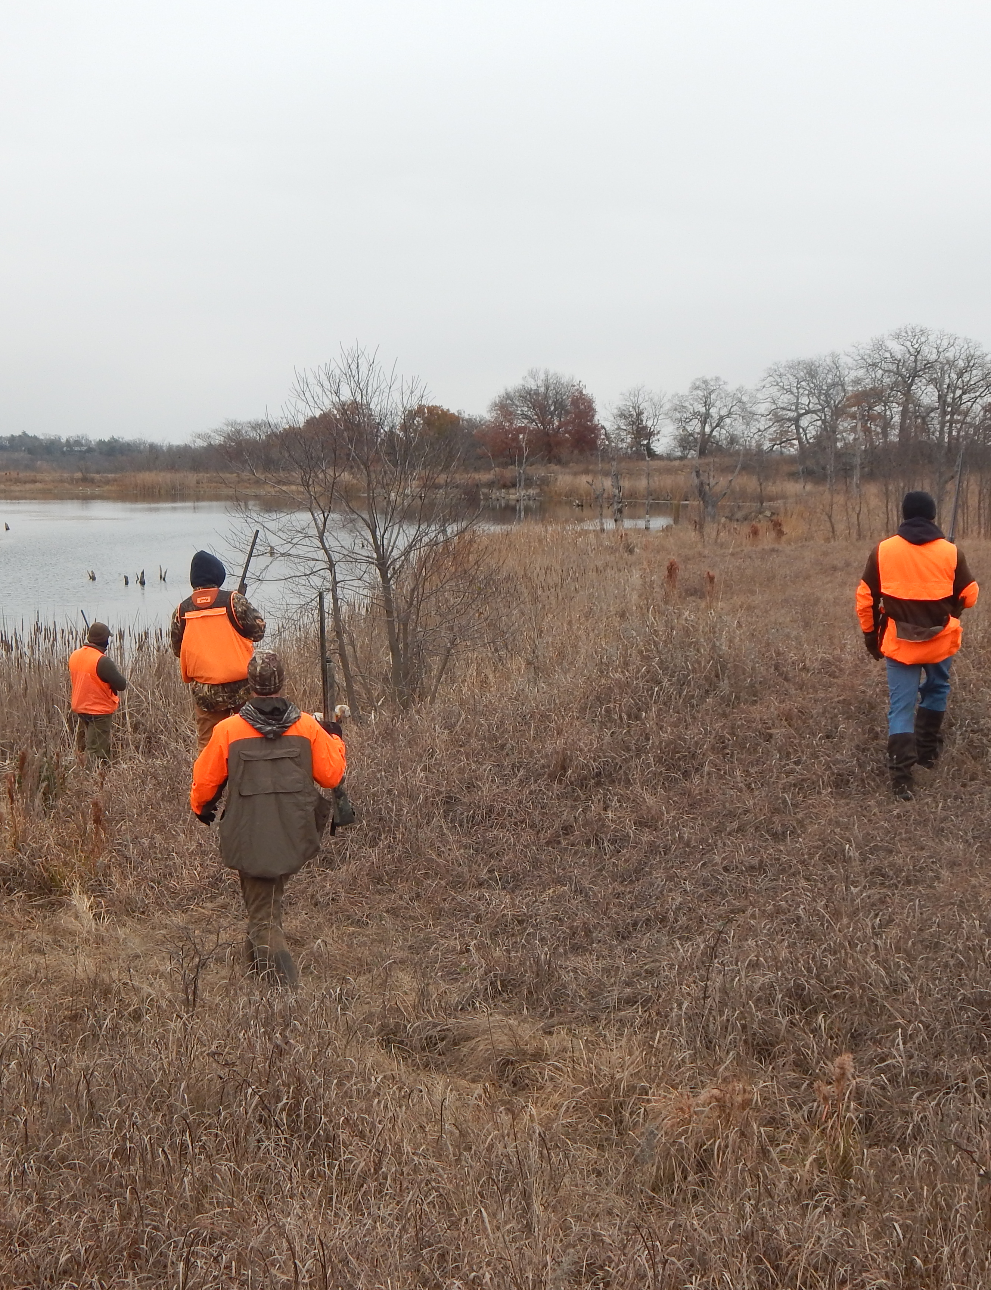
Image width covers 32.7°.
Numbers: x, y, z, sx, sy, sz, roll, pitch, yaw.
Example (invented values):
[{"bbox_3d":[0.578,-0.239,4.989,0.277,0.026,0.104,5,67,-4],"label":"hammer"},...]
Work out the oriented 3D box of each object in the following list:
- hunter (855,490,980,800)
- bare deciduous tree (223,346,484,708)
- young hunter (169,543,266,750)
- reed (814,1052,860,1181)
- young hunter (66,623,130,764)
[{"bbox_3d":[2.397,0.014,9.597,0.660,1.770,0.520,1,6,9],"label":"hunter"},{"bbox_3d":[-1.461,-1.090,17.411,2.600,3.850,2.400,0,6,0],"label":"bare deciduous tree"},{"bbox_3d":[-1.699,0.277,10.394,0.550,1.720,0.480,1,6,8],"label":"young hunter"},{"bbox_3d":[0.903,1.267,4.471,0.120,0.380,0.120,0,6,0],"label":"reed"},{"bbox_3d":[-3.364,0.598,14.288,0.480,1.600,0.450,3,7,28],"label":"young hunter"}]

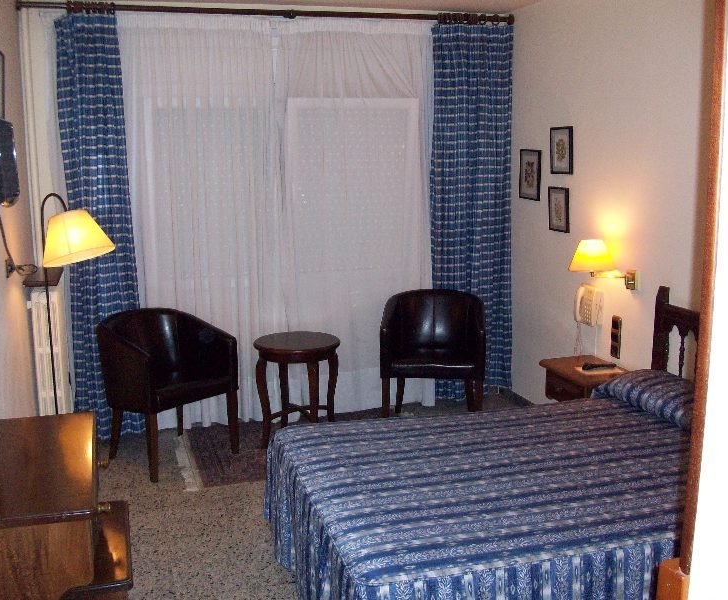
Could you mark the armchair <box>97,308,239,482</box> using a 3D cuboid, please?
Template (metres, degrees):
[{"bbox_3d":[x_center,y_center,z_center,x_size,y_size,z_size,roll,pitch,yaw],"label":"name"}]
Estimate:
[{"bbox_3d":[-1.108,0.478,4.345,0.591,0.784,0.591,8,13,40],"label":"armchair"}]

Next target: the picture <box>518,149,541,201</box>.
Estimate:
[{"bbox_3d":[1.063,-0.801,5.032,0.019,0.314,0.225,-4,11,-18],"label":"picture"}]

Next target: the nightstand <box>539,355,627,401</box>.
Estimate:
[{"bbox_3d":[1.226,0.485,4.234,0.373,0.219,0.486,-4,11,-18],"label":"nightstand"}]

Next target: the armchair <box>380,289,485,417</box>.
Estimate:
[{"bbox_3d":[0.422,0.378,4.791,0.591,0.784,0.591,0,10,5],"label":"armchair"}]

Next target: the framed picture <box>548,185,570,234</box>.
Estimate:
[{"bbox_3d":[1.175,-0.542,4.739,0.019,0.264,0.193,-4,11,-18],"label":"framed picture"}]

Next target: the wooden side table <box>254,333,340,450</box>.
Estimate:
[{"bbox_3d":[-0.377,0.527,4.540,0.489,0.601,0.489,-1,10,0],"label":"wooden side table"}]

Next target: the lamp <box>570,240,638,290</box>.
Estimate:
[{"bbox_3d":[1.231,-0.185,4.114,0.347,0.283,0.251,-4,11,-18],"label":"lamp"}]

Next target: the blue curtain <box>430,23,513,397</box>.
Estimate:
[{"bbox_3d":[0.705,-0.539,5.157,0.548,2.406,0.130,-3,11,-14],"label":"blue curtain"}]

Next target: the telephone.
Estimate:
[{"bbox_3d":[1.274,0.025,4.448,0.084,0.219,0.186,-4,11,-18],"label":"telephone"}]

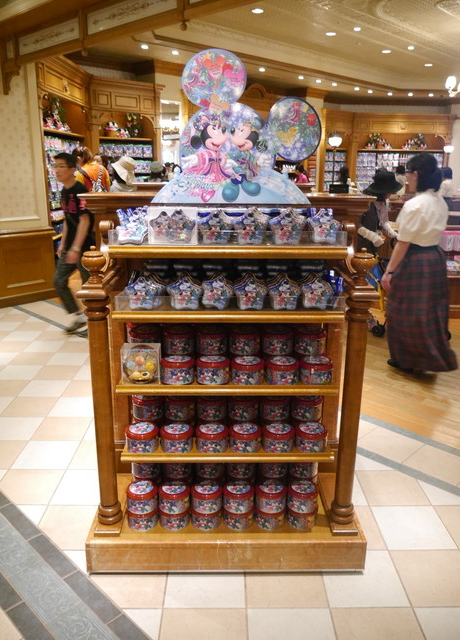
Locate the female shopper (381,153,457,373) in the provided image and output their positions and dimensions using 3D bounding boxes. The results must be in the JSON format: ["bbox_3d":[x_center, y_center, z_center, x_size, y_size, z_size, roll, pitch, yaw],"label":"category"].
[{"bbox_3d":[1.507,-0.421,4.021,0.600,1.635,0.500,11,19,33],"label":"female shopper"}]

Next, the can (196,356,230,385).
[{"bbox_3d":[-0.063,0.190,1.973,0.124,0.073,0.124,0,15,0],"label":"can"}]

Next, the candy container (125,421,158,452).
[{"bbox_3d":[-0.348,0.465,2.059,0.127,0.075,0.127,0,16,0],"label":"candy container"}]

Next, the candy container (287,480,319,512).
[{"bbox_3d":[0.294,0.708,2.080,0.125,0.075,0.125,0,16,-1],"label":"candy container"}]

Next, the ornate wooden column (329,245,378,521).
[{"bbox_3d":[0.452,0.287,1.919,0.101,1.113,0.101,0,16,-1],"label":"ornate wooden column"}]

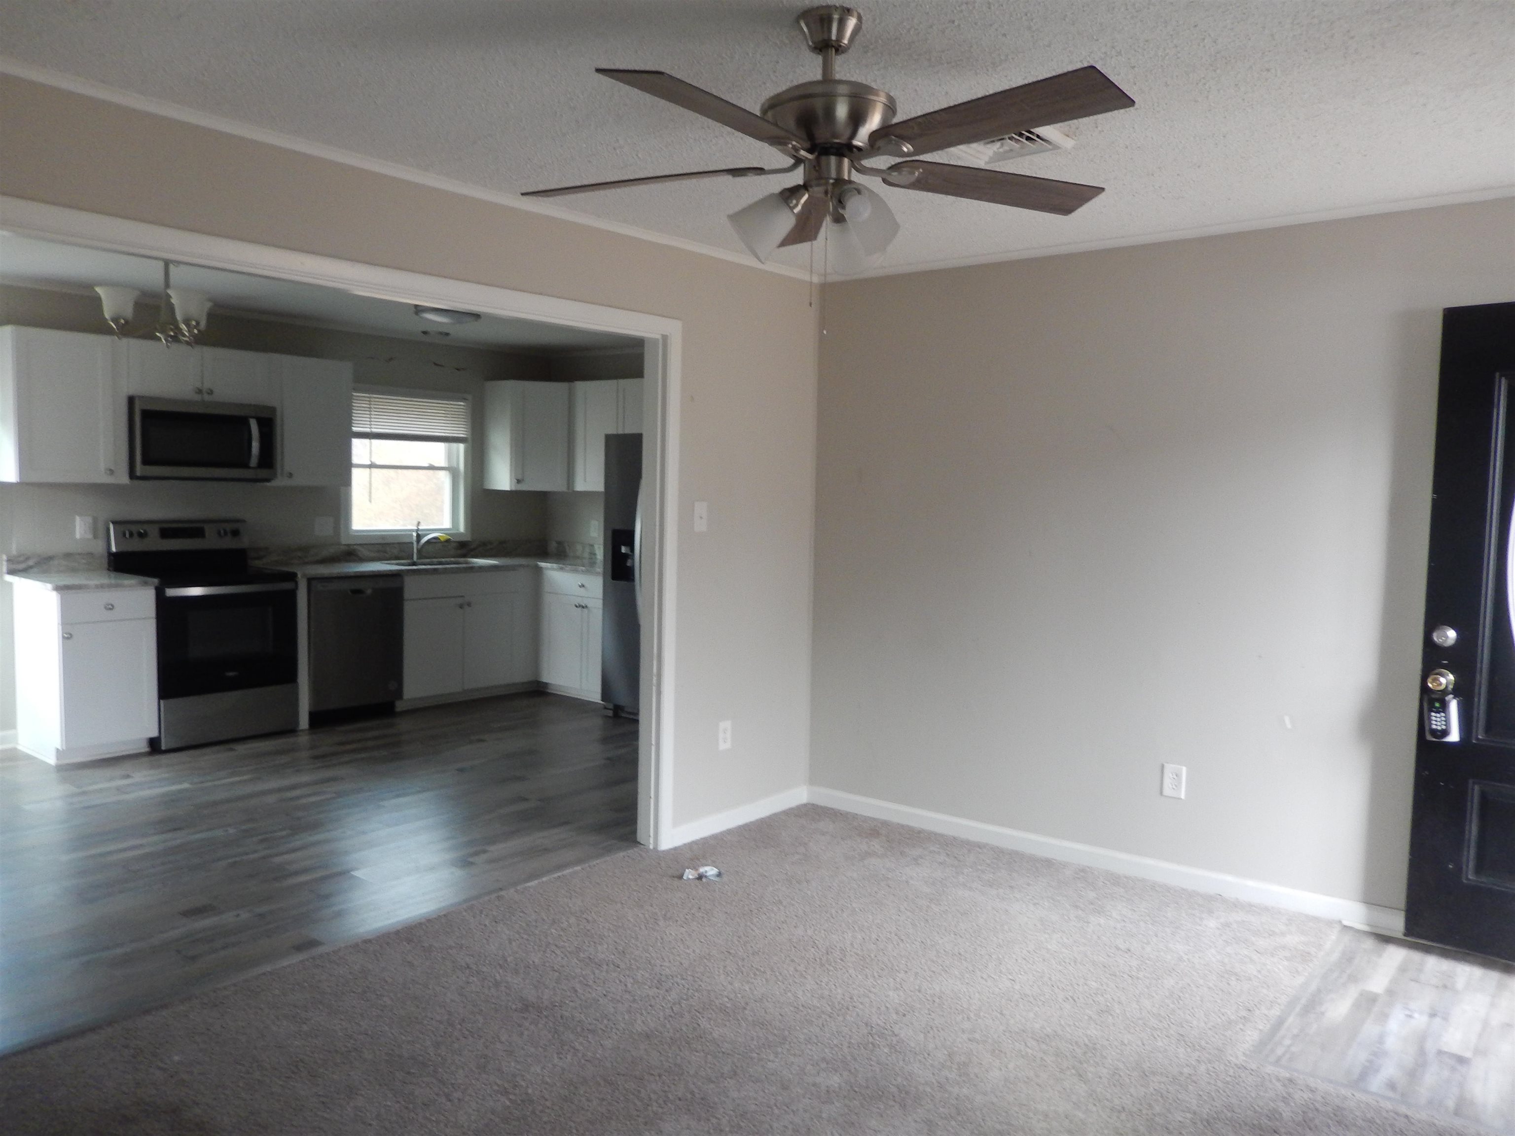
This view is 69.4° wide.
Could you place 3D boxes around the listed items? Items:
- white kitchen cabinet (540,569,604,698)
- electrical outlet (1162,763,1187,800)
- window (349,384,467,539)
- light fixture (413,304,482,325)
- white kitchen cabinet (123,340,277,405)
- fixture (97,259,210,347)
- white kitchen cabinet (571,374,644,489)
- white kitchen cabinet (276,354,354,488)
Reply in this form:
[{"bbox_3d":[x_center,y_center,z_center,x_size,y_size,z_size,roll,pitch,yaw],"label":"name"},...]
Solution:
[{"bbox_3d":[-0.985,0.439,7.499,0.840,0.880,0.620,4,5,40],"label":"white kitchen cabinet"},{"bbox_3d":[1.494,0.764,3.922,0.075,0.117,0.010,4,5,40],"label":"electrical outlet"},{"bbox_3d":[-2.379,-0.697,7.429,0.090,1.020,0.985,4,5,40],"label":"window"},{"bbox_3d":[-1.745,-1.420,6.169,0.375,0.100,0.375,1,4,0],"label":"light fixture"},{"bbox_3d":[-3.192,-1.080,6.145,0.325,0.300,0.770,4,5,40],"label":"white kitchen cabinet"},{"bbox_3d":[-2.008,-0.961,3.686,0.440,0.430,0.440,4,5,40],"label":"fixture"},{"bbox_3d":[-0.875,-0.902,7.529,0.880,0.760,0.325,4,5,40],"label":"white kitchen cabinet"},{"bbox_3d":[-2.784,-0.876,6.655,0.325,0.765,0.500,4,5,40],"label":"white kitchen cabinet"}]

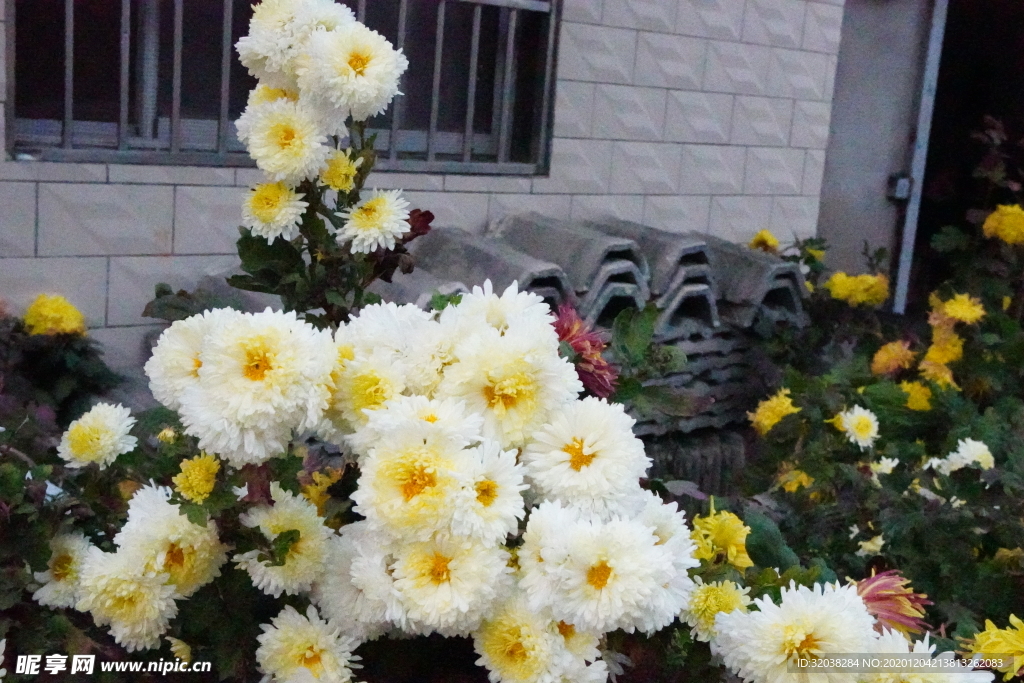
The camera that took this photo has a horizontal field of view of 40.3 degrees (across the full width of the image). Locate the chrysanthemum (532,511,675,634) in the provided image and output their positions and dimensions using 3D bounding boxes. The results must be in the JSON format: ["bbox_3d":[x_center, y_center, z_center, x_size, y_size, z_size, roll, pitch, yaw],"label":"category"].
[{"bbox_3d":[0.065,0.164,0.990,0.098,0.086,0.058,5,-11,5],"label":"chrysanthemum"}]

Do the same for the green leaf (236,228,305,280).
[{"bbox_3d":[-0.204,-0.074,1.180,0.058,0.044,0.029,7,-16,14],"label":"green leaf"}]

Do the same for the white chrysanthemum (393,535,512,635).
[{"bbox_3d":[-0.043,0.174,1.000,0.084,0.076,0.052,6,-24,10],"label":"white chrysanthemum"}]

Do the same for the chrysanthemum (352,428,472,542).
[{"bbox_3d":[-0.071,0.103,1.000,0.084,0.080,0.052,4,-11,-2],"label":"chrysanthemum"}]

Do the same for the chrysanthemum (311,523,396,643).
[{"bbox_3d":[-0.113,0.188,1.080,0.084,0.090,0.049,8,-3,18],"label":"chrysanthemum"}]

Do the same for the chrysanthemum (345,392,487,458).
[{"bbox_3d":[-0.071,0.069,1.040,0.098,0.052,0.085,6,37,8],"label":"chrysanthemum"}]

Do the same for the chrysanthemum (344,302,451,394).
[{"bbox_3d":[-0.095,0.007,1.140,0.087,0.079,0.052,5,-30,3],"label":"chrysanthemum"}]

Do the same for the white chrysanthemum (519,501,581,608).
[{"bbox_3d":[0.035,0.159,1.040,0.078,0.080,0.050,13,-3,34],"label":"white chrysanthemum"}]

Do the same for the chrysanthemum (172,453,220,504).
[{"bbox_3d":[-0.249,0.108,1.100,0.040,0.042,0.030,0,-16,-18],"label":"chrysanthemum"}]

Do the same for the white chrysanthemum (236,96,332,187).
[{"bbox_3d":[-0.189,-0.165,1.150,0.080,0.074,0.050,2,1,-10],"label":"white chrysanthemum"}]

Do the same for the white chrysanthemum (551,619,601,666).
[{"bbox_3d":[0.046,0.225,1.070,0.048,0.048,0.029,2,-6,-11],"label":"white chrysanthemum"}]

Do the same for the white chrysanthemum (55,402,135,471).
[{"bbox_3d":[-0.343,0.078,1.150,0.066,0.058,0.036,10,-5,25],"label":"white chrysanthemum"}]

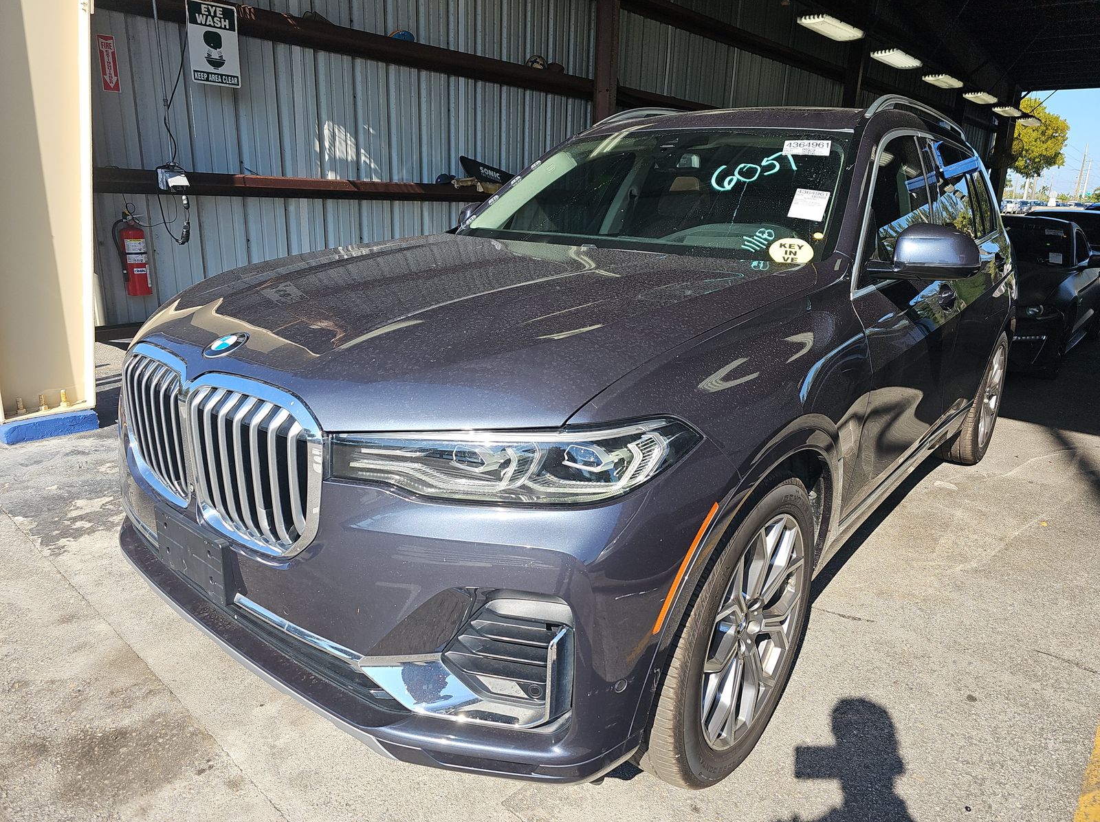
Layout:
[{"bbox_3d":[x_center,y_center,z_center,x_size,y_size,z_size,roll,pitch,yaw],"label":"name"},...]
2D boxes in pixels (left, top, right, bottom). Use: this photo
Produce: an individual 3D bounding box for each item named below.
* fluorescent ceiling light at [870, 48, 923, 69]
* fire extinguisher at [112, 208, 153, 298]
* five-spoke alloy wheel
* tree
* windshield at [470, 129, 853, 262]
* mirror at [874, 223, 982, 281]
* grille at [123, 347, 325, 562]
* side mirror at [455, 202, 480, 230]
[{"bbox_3d":[5.125,-5.201,10.788,0.340,0.090,1.220,16,22,39],"label":"fluorescent ceiling light"},{"bbox_3d":[-2.528,-0.957,4.433,0.150,0.520,0.180,16,22,39],"label":"fire extinguisher"},{"bbox_3d":[0.390,0.490,1.802,0.285,0.785,0.785,14,20,37],"label":"five-spoke alloy wheel"},{"bbox_3d":[46.711,-24.509,71.621,6.300,11.300,6.300,12,19,30],"label":"tree"},{"bbox_3d":[0.314,-0.789,2.683,1.520,0.140,0.920,14,55,37],"label":"windshield"},{"bbox_3d":[1.169,-0.496,2.268,0.280,0.172,0.170,14,20,37],"label":"mirror"},{"bbox_3d":[-0.753,0.068,1.593,0.790,0.360,0.120,14,20,37],"label":"grille"},{"bbox_3d":[-0.332,-0.879,3.435,0.280,0.172,0.170,14,20,37],"label":"side mirror"}]

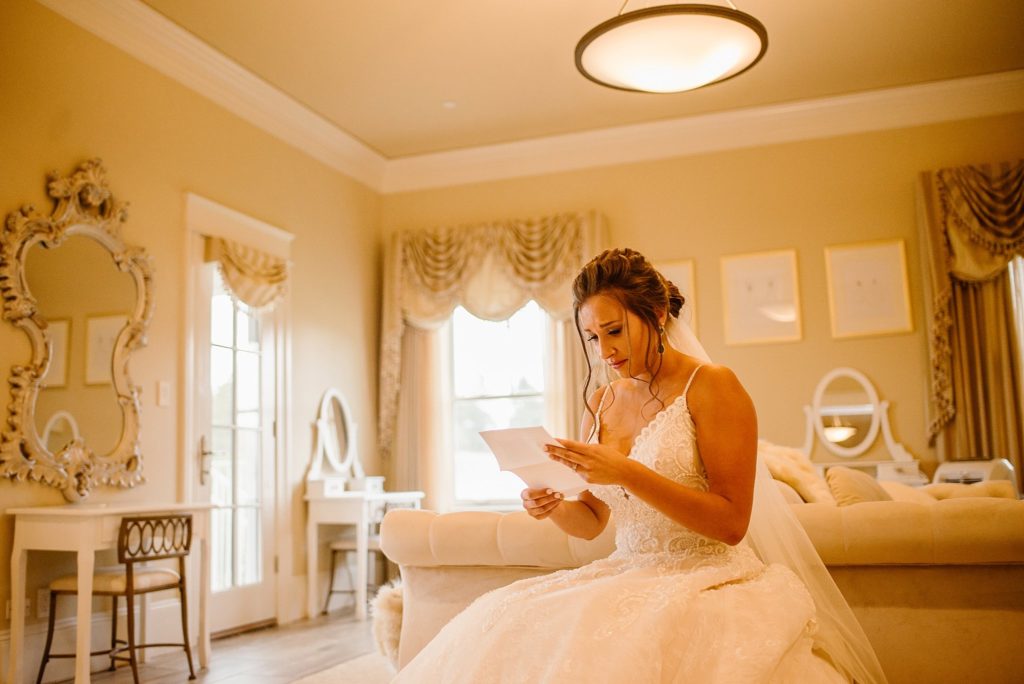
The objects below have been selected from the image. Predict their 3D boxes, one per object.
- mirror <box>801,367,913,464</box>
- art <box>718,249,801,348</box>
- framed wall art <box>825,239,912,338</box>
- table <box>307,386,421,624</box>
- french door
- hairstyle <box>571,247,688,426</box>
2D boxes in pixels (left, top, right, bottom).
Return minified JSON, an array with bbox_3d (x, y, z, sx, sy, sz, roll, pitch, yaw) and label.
[{"bbox_3d":[2.113,0.441,6.157,0.635,0.590,0.134,-4,-8,19],"label":"mirror"},{"bbox_3d":[1.646,-0.300,6.587,0.488,0.600,0.029,-4,-8,19],"label":"art"},{"bbox_3d":[2.280,-0.345,6.374,0.491,0.598,0.029,-4,-8,19],"label":"framed wall art"},{"bbox_3d":[-0.918,0.982,6.322,0.407,1.394,0.895,-4,-8,19],"label":"table"},{"bbox_3d":[-1.539,0.533,5.641,0.046,2.121,0.790,-4,-8,19],"label":"french door"},{"bbox_3d":[0.227,-0.007,1.960,0.250,0.340,0.200,5,-10,-43],"label":"hairstyle"}]

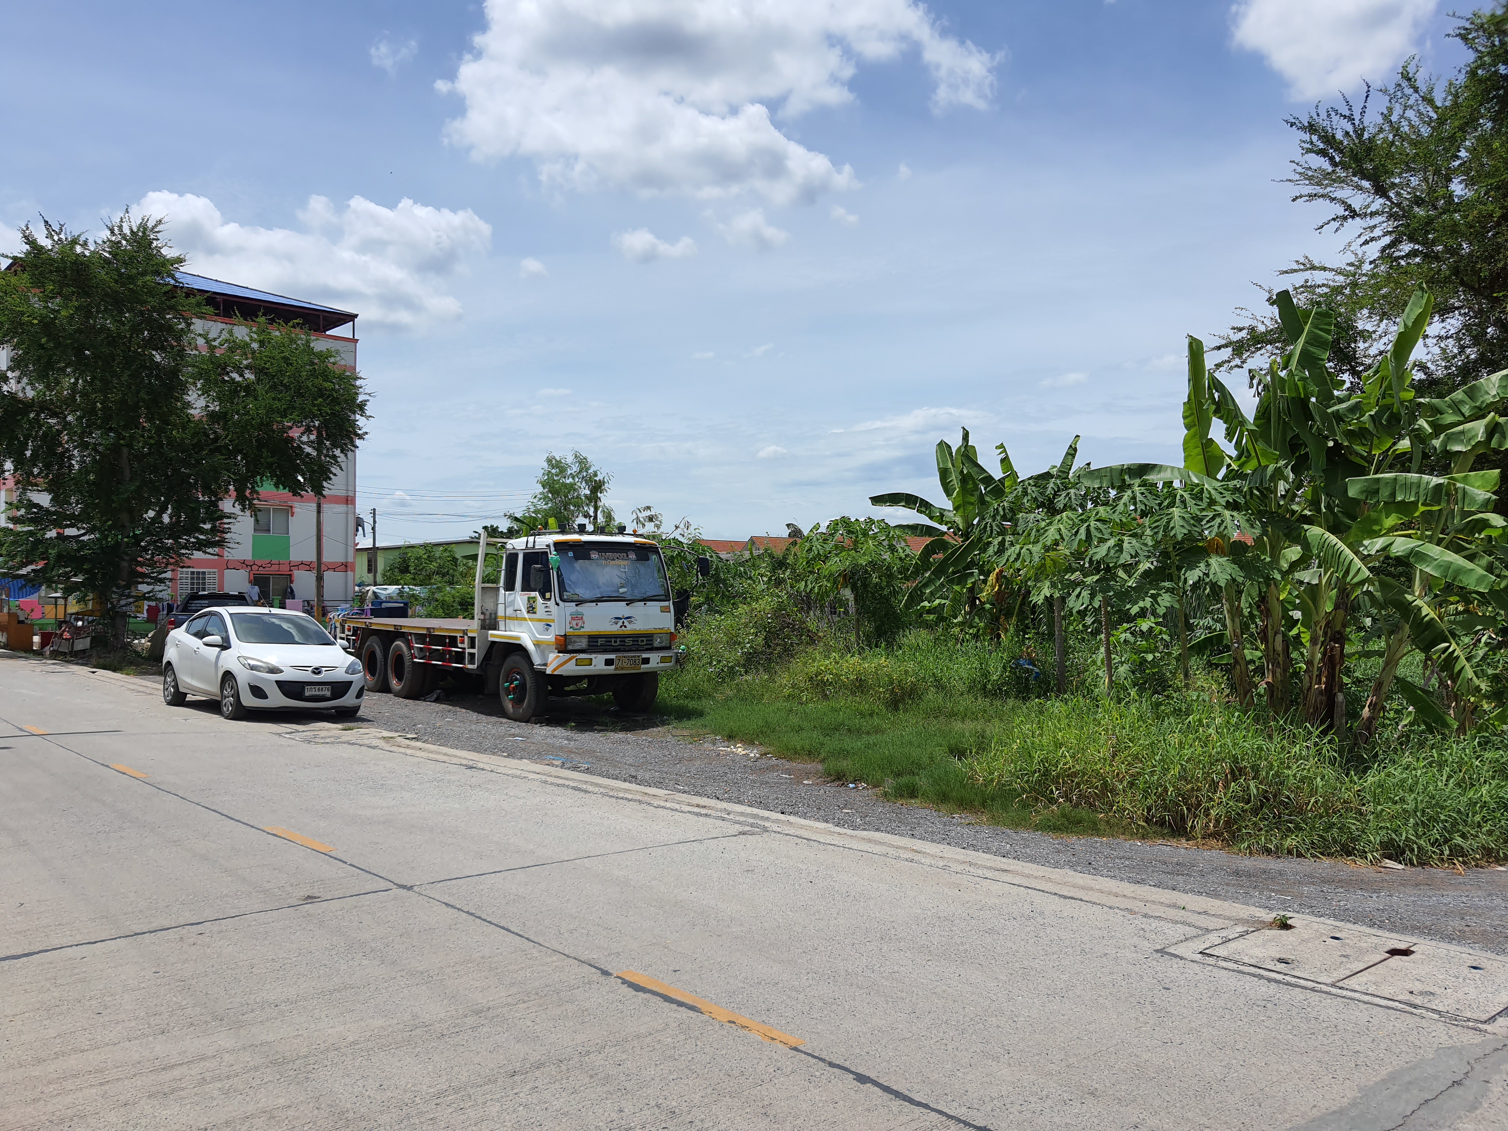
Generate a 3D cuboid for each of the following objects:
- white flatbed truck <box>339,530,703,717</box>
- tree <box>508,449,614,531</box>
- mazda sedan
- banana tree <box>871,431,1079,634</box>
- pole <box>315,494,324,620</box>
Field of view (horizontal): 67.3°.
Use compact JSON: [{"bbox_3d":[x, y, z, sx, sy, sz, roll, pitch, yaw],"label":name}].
[{"bbox_3d":[-4.534,0.908,19.558,2.450,2.820,8.850,1,-2,-38],"label":"white flatbed truck"},{"bbox_3d":[-6.477,-0.480,39.038,4.200,6.900,4.000,0,-2,0],"label":"tree"},{"bbox_3d":[-7.049,1.323,16.140,1.720,1.475,4.260,1,-3,-43],"label":"mazda sedan"},{"bbox_3d":[4.796,-0.308,24.723,4.400,5.200,4.000,0,-2,0],"label":"banana tree"},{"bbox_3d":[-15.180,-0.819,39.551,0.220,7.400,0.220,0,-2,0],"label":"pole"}]

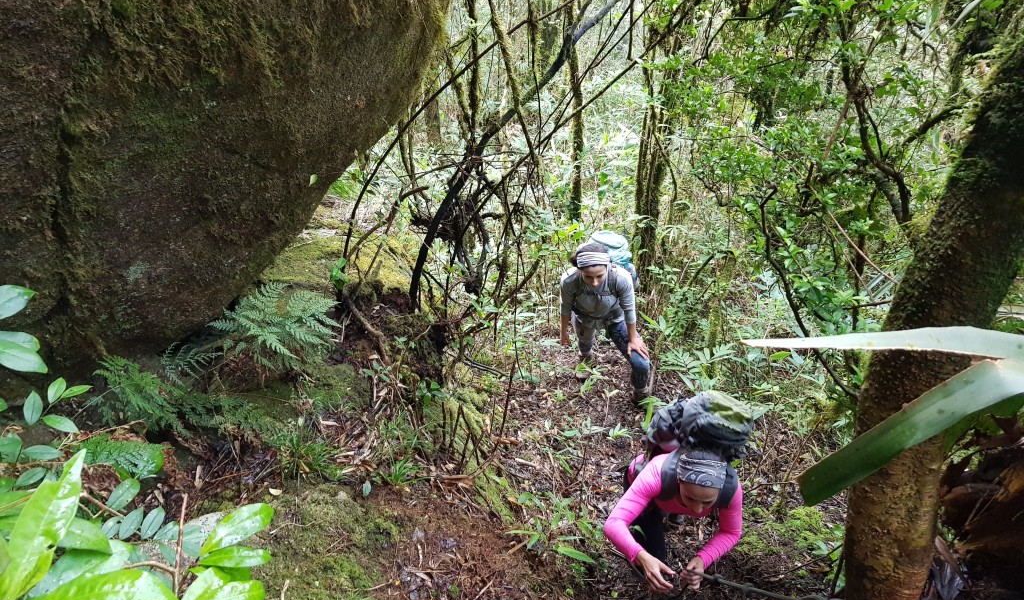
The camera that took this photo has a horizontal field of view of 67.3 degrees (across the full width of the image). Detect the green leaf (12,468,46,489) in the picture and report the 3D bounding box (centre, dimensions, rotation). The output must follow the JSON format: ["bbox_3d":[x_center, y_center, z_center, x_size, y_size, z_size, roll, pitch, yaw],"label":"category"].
[{"bbox_3d":[-0.909,0.336,1.450,0.058,0.010,0.028,-21,38,-29],"label":"green leaf"}]

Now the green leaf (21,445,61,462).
[{"bbox_3d":[-0.919,0.299,1.500,0.074,0.012,0.034,0,33,0],"label":"green leaf"}]

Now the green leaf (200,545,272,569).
[{"bbox_3d":[-0.370,0.344,1.030,0.092,0.014,0.032,-4,33,-7],"label":"green leaf"}]

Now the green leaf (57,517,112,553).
[{"bbox_3d":[-0.572,0.312,1.020,0.085,0.015,0.040,11,35,17],"label":"green leaf"}]

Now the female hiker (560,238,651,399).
[{"bbox_3d":[0.593,0.141,5.000,0.560,1.220,0.660,7,34,11],"label":"female hiker"}]

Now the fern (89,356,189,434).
[{"bbox_3d":[-1.253,0.316,2.600,0.300,0.160,0.260,11,35,17],"label":"fern"}]

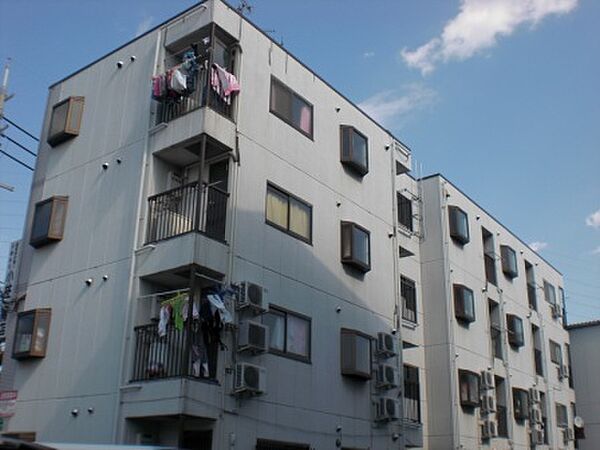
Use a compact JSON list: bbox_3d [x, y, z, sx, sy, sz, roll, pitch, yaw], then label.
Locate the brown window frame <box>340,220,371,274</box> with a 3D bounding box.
[{"bbox_3d":[1.546,0.579,17.615,0.302,1.177,1.157,-15,-27,35],"label":"brown window frame"}]

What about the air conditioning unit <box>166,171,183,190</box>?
[{"bbox_3d":[-2.775,-0.869,14.738,0.247,0.487,0.481,-15,-27,34],"label":"air conditioning unit"}]

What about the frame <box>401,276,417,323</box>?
[{"bbox_3d":[3.255,2.239,19.690,0.151,1.350,0.957,-15,-27,35],"label":"frame"}]

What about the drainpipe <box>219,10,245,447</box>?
[{"bbox_3d":[-1.380,0.104,13.703,0.111,10.725,0.110,-15,-27,34],"label":"drainpipe"}]

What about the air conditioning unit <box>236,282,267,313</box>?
[{"bbox_3d":[-0.971,1.475,13.634,0.272,0.519,0.715,-15,-27,35],"label":"air conditioning unit"}]

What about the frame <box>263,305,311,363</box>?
[{"bbox_3d":[-0.272,2.401,14.502,0.117,1.073,1.794,-15,-27,34],"label":"frame"}]

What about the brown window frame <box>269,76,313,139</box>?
[{"bbox_3d":[-0.191,-2.937,16.765,0.101,1.062,1.799,-15,-27,35],"label":"brown window frame"}]

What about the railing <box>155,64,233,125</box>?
[{"bbox_3d":[-2.332,-2.690,14.852,1.593,1.164,0.929,-15,-27,34],"label":"railing"}]

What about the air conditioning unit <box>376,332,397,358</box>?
[{"bbox_3d":[2.300,3.175,17.392,0.260,0.514,0.684,-15,-27,34],"label":"air conditioning unit"}]

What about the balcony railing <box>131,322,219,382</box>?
[{"bbox_3d":[-2.425,2.545,12.910,1.571,1.108,0.967,-15,-27,35],"label":"balcony railing"}]

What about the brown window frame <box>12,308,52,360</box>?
[{"bbox_3d":[-6.205,2.519,15.127,1.046,1.131,0.299,-15,-27,34],"label":"brown window frame"}]

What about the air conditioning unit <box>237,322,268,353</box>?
[{"bbox_3d":[-0.925,2.280,13.373,0.282,0.524,0.645,-15,-27,35],"label":"air conditioning unit"}]

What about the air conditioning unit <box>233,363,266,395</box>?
[{"bbox_3d":[-0.993,3.032,13.025,0.272,0.499,0.735,-15,-27,35],"label":"air conditioning unit"}]

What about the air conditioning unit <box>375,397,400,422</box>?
[{"bbox_3d":[2.274,4.726,16.982,0.272,0.519,0.735,-15,-27,35],"label":"air conditioning unit"}]

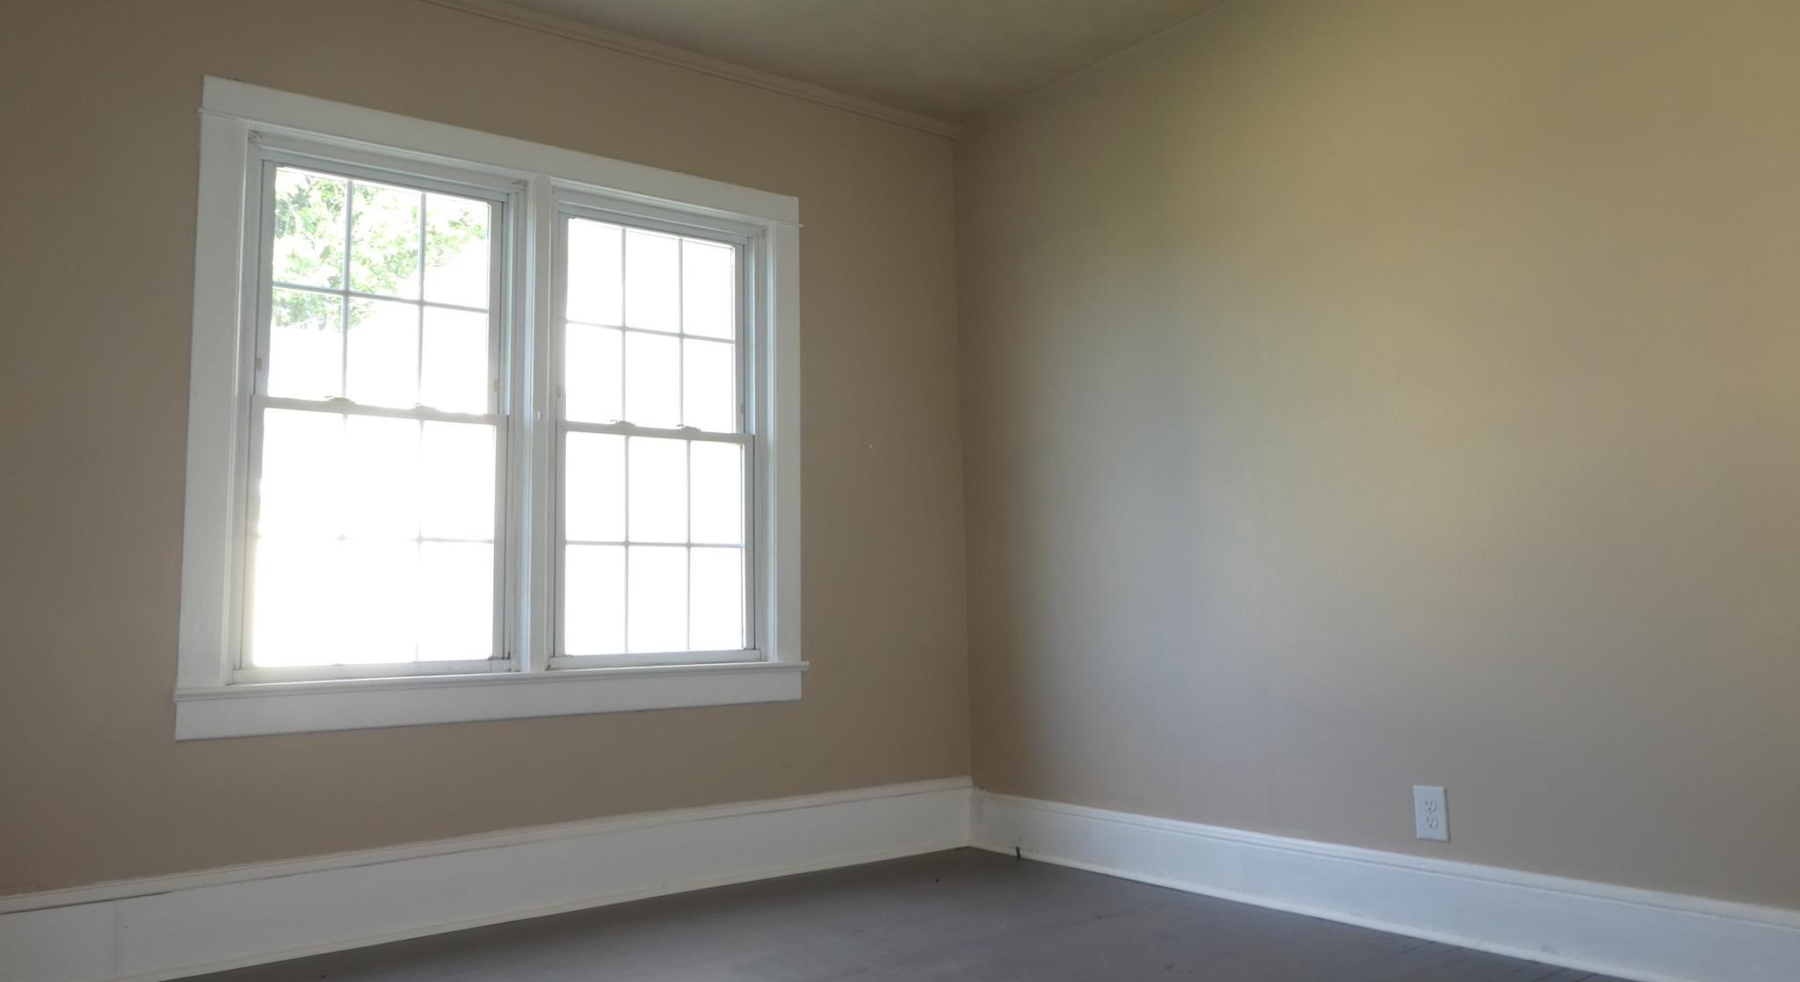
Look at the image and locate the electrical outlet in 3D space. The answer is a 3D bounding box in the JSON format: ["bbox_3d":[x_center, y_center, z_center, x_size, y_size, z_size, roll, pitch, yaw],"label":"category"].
[{"bbox_3d":[1.235,0.750,2.902,0.009,0.119,0.074,3,-7,-39],"label":"electrical outlet"}]

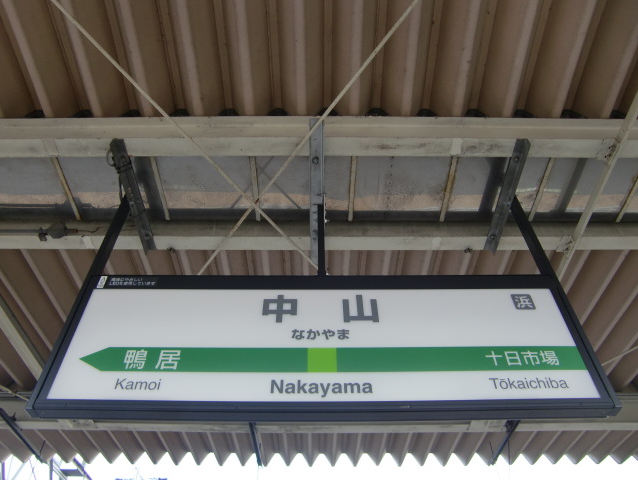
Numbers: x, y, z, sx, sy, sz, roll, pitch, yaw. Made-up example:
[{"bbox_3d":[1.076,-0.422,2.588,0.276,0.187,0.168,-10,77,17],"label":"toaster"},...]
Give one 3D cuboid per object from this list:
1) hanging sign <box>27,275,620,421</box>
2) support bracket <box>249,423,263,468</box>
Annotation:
[{"bbox_3d":[0.025,0.416,2.146,2.144,0.679,0.097,0,-48,-1],"label":"hanging sign"},{"bbox_3d":[-0.577,1.847,4.710,0.050,0.050,0.940,0,-48,-1],"label":"support bracket"}]

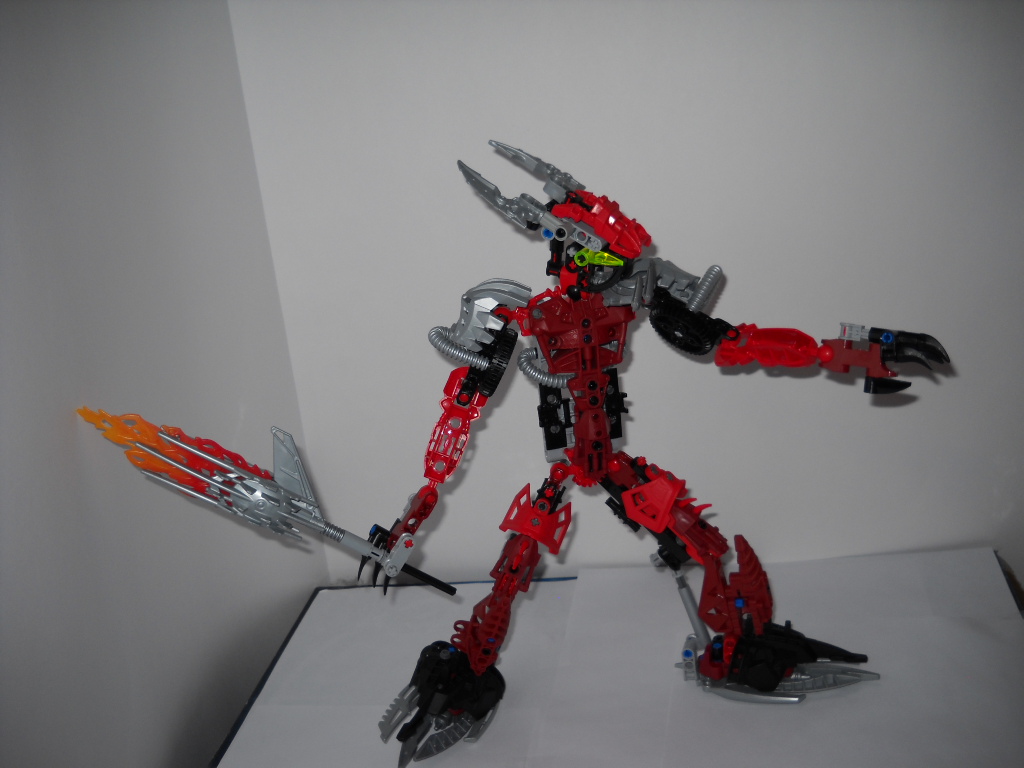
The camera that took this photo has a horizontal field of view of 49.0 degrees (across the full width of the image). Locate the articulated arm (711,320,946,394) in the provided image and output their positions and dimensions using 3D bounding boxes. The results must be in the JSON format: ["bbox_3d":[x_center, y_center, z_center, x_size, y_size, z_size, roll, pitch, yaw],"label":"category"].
[{"bbox_3d":[0.168,-0.014,0.588,0.120,0.036,0.032,4,22,24],"label":"articulated arm"}]

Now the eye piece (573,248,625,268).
[{"bbox_3d":[0.044,-0.063,0.567,0.026,0.009,0.009,8,23,19],"label":"eye piece"}]

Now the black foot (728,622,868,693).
[{"bbox_3d":[0.165,0.158,0.649,0.082,0.027,0.043,-4,19,8],"label":"black foot"}]

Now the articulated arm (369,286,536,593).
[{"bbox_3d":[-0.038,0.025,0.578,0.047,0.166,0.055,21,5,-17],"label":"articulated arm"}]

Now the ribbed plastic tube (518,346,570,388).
[{"bbox_3d":[0.017,-0.009,0.580,0.029,0.020,0.027,-10,19,-9],"label":"ribbed plastic tube"}]

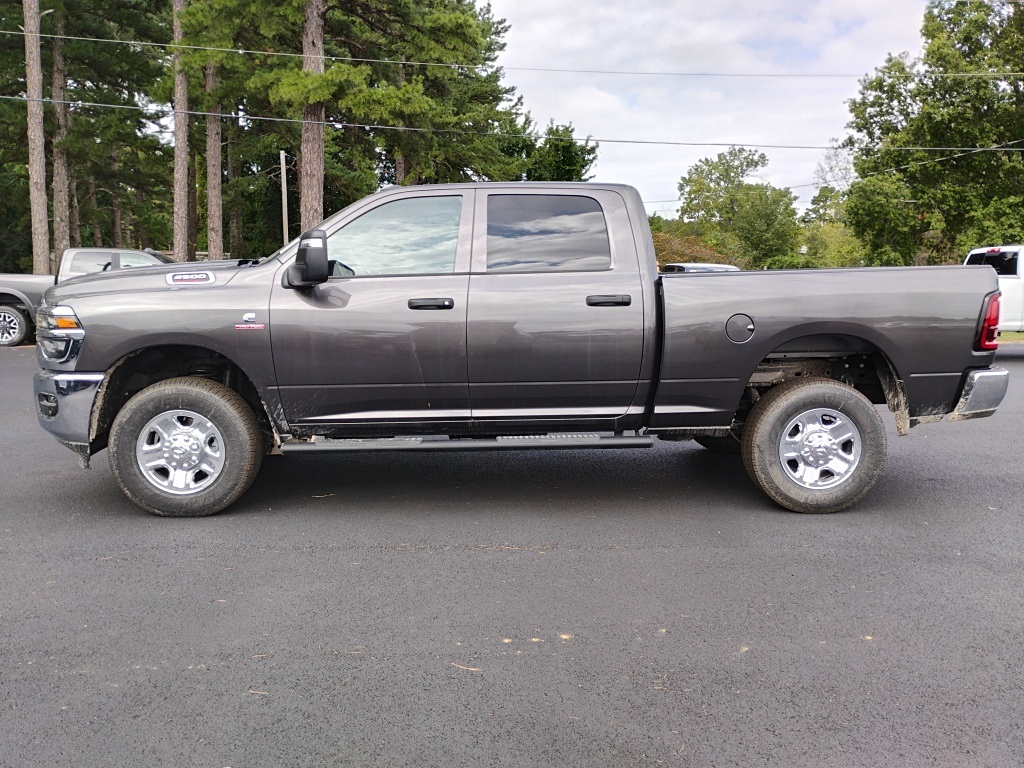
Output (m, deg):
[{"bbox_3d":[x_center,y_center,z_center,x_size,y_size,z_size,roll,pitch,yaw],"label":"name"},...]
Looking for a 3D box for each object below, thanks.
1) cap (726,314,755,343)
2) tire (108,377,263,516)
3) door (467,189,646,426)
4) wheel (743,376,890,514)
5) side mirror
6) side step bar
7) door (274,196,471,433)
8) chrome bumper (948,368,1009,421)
[{"bbox_3d":[1.347,-0.331,4.894,0.167,0.174,0.030,0,8,-3],"label":"cap"},{"bbox_3d":[-1.933,0.367,4.939,0.840,0.830,0.276,0,8,-3],"label":"tire"},{"bbox_3d":[0.255,-0.475,4.936,1.045,1.370,0.240,0,8,-3],"label":"door"},{"bbox_3d":[1.860,0.361,5.112,0.840,0.830,0.276,0,8,-3],"label":"wheel"},{"bbox_3d":[-1.133,-0.692,4.581,0.250,0.310,0.360,0,8,-3],"label":"side mirror"},{"bbox_3d":[-0.254,0.354,4.941,2.205,0.080,0.160,0,8,-3],"label":"side step bar"},{"bbox_3d":[-0.801,-0.451,4.891,1.180,1.385,0.240,0,8,-3],"label":"door"},{"bbox_3d":[2.839,-0.057,5.978,0.470,0.300,1.920,0,8,-3],"label":"chrome bumper"}]

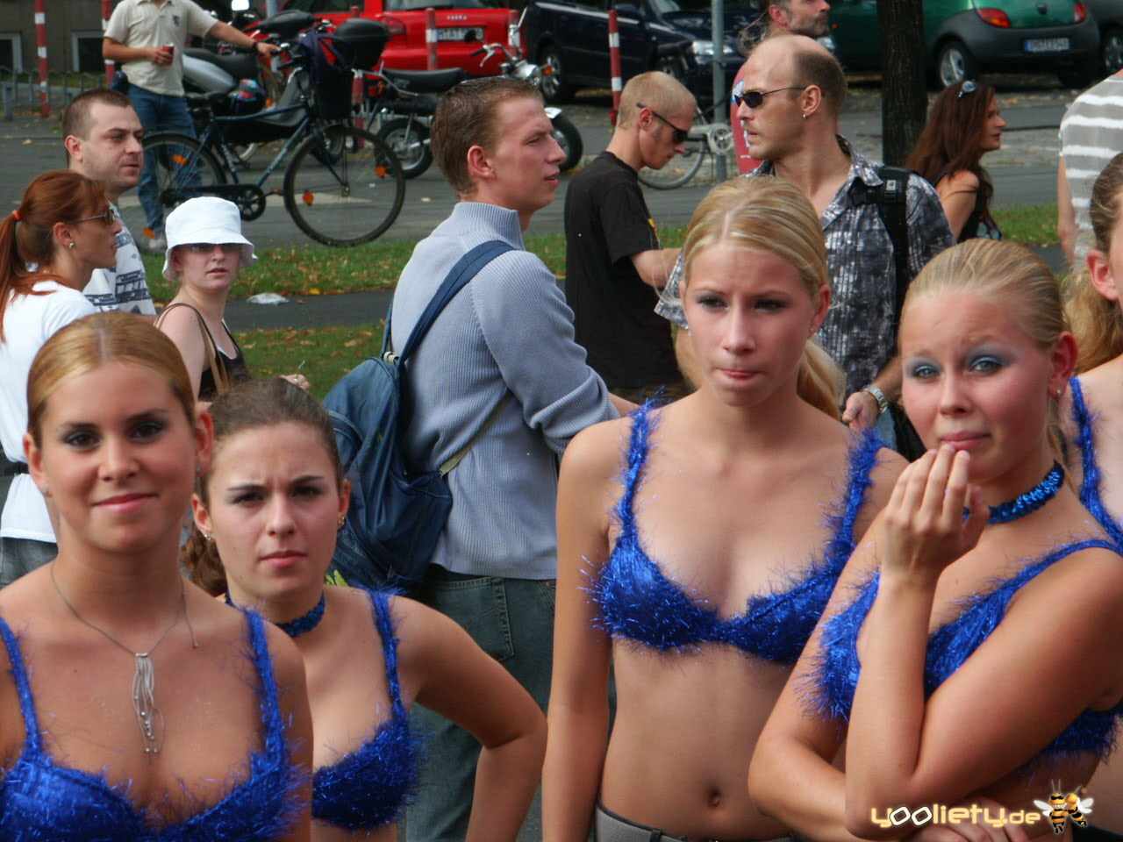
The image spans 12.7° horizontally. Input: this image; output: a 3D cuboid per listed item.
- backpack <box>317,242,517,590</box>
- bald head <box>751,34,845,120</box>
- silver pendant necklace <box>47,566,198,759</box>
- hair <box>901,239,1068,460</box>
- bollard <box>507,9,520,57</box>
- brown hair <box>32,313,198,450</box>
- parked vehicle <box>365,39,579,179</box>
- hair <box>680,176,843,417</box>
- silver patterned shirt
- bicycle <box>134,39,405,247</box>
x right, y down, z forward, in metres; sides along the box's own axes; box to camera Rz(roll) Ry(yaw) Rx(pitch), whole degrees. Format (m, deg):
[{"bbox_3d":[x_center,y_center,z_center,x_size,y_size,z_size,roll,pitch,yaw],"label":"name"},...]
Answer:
[{"bbox_3d":[-0.250,-0.010,8.720,0.290,0.600,0.340,-6,7,-33],"label":"backpack"},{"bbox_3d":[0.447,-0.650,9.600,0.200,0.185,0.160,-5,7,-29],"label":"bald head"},{"bbox_3d":[-0.416,0.228,4.820,0.142,0.200,0.140,-2,3,-6],"label":"silver pendant necklace"},{"bbox_3d":[0.411,-0.070,4.920,0.170,0.220,0.210,-3,6,25],"label":"hair"},{"bbox_3d":[-0.363,-2.763,40.300,0.082,1.020,0.082,-3,6,0],"label":"bollard"},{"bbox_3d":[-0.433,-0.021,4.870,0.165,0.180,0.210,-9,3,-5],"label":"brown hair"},{"bbox_3d":[-0.624,-2.212,35.800,1.550,1.030,0.680,-3,6,-8],"label":"parked vehicle"},{"bbox_3d":[0.204,-0.129,5.250,0.170,0.248,0.230,-1,6,15],"label":"hair"},{"bbox_3d":[0.460,-0.272,9.600,0.550,0.570,0.310,-1,6,12],"label":"silver patterned shirt"},{"bbox_3d":[-1.744,-1.560,28.700,1.740,1.130,0.580,-3,6,-7],"label":"bicycle"}]

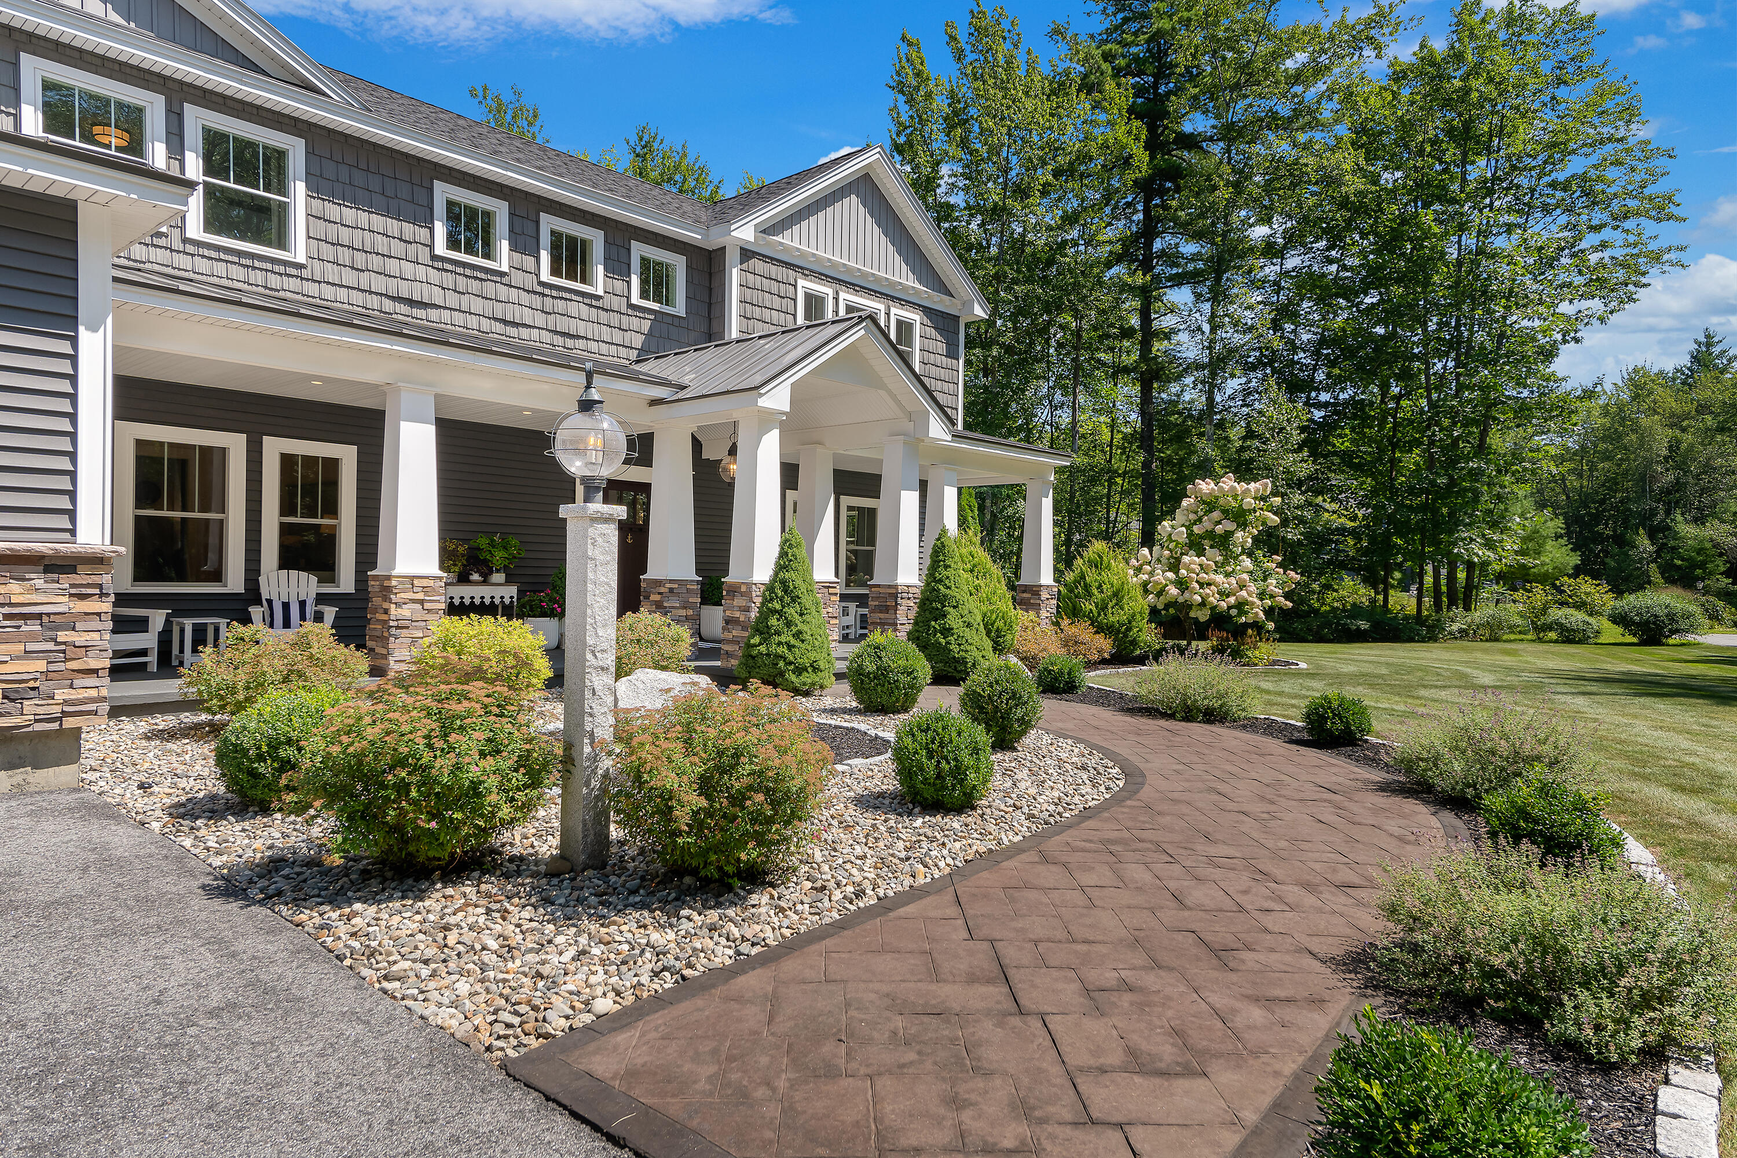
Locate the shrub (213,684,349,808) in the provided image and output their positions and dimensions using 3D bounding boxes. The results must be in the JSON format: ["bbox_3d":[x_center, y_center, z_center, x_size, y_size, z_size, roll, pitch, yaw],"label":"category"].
[{"bbox_3d":[-3.023,0.839,5.748,0.650,0.595,0.650,1,0,-28],"label":"shrub"}]

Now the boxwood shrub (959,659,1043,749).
[{"bbox_3d":[0.956,0.891,8.048,0.610,0.619,0.610,1,0,7],"label":"boxwood shrub"}]

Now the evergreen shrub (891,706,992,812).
[{"bbox_3d":[0.400,0.972,5.950,0.540,0.530,0.540,0,0,0],"label":"evergreen shrub"}]

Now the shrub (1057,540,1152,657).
[{"bbox_3d":[3.459,0.279,16.300,1.400,1.720,1.400,0,0,0],"label":"shrub"}]

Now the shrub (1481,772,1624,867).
[{"bbox_3d":[3.261,1.120,5.299,0.590,0.398,0.560,0,0,32],"label":"shrub"}]

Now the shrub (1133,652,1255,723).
[{"bbox_3d":[2.753,0.908,9.400,1.020,0.540,0.950,0,0,0],"label":"shrub"}]

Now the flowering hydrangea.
[{"bbox_3d":[5.229,-0.288,16.800,2.580,2.600,2.400,0,0,0],"label":"flowering hydrangea"}]

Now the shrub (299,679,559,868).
[{"bbox_3d":[-1.905,0.810,4.847,1.050,0.753,1.000,1,0,-21],"label":"shrub"}]

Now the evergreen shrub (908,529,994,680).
[{"bbox_3d":[0.908,0.275,12.394,0.970,1.673,0.950,1,0,4],"label":"evergreen shrub"}]

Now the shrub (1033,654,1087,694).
[{"bbox_3d":[1.955,0.961,11.300,0.520,0.400,0.520,0,0,0],"label":"shrub"}]

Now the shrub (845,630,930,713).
[{"bbox_3d":[0.159,0.785,9.300,0.710,0.680,0.700,0,0,0],"label":"shrub"}]

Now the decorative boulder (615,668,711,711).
[{"bbox_3d":[-1.741,0.943,9.449,0.870,0.360,0.650,1,0,-10],"label":"decorative boulder"}]

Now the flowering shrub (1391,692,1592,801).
[{"bbox_3d":[3.838,1.000,6.848,1.100,0.608,1.000,0,0,29],"label":"flowering shrub"}]

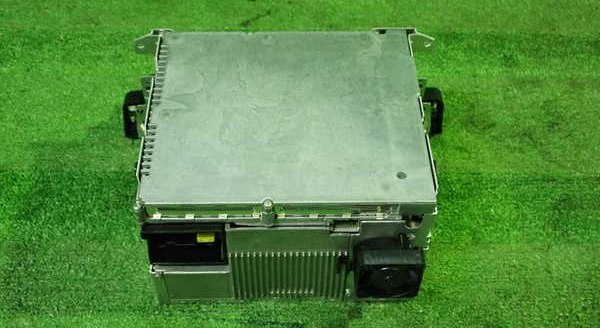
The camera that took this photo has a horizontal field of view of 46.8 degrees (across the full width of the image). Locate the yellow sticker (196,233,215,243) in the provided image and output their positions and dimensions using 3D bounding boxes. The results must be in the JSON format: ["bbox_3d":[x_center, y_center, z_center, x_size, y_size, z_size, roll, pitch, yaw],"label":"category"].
[{"bbox_3d":[-0.061,0.049,0.453,0.012,0.011,0.001,-1,48,-1],"label":"yellow sticker"}]

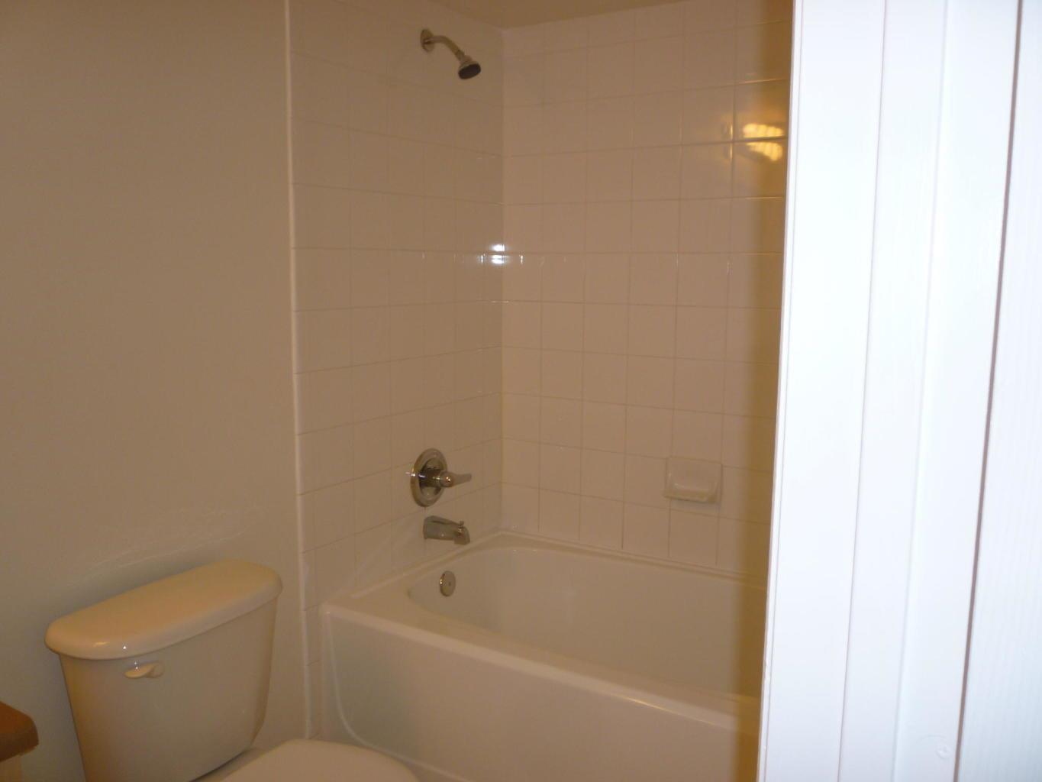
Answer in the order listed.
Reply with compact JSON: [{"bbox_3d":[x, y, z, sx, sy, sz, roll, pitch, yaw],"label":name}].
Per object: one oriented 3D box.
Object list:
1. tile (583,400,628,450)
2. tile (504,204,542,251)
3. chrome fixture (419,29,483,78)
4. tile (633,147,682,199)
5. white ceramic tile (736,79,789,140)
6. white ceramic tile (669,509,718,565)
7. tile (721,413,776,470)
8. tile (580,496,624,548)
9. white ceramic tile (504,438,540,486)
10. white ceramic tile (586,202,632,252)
[{"bbox_3d":[0.262,0.111,2.731,0.151,0.151,0.010,6,10,32],"label":"tile"},{"bbox_3d":[0.007,-0.519,2.815,0.151,0.151,0.010,5,9,32],"label":"tile"},{"bbox_3d":[-0.189,-0.938,2.409,0.178,0.139,0.068,6,10,32],"label":"chrome fixture"},{"bbox_3d":[0.398,-0.634,2.554,0.151,0.151,0.010,5,9,32],"label":"tile"},{"bbox_3d":[0.659,-0.761,2.373,0.151,0.151,0.010,5,9,32],"label":"white ceramic tile"},{"bbox_3d":[0.516,0.439,2.610,0.152,0.152,0.010,6,10,32],"label":"white ceramic tile"},{"bbox_3d":[0.651,0.150,2.504,0.152,0.152,0.009,6,10,32],"label":"tile"},{"bbox_3d":[0.261,0.415,2.801,0.152,0.147,0.009,5,9,32],"label":"tile"},{"bbox_3d":[0.002,0.238,2.918,0.150,0.149,0.010,6,10,32],"label":"white ceramic tile"},{"bbox_3d":[0.268,-0.497,2.672,0.152,0.152,0.009,5,9,32],"label":"white ceramic tile"}]

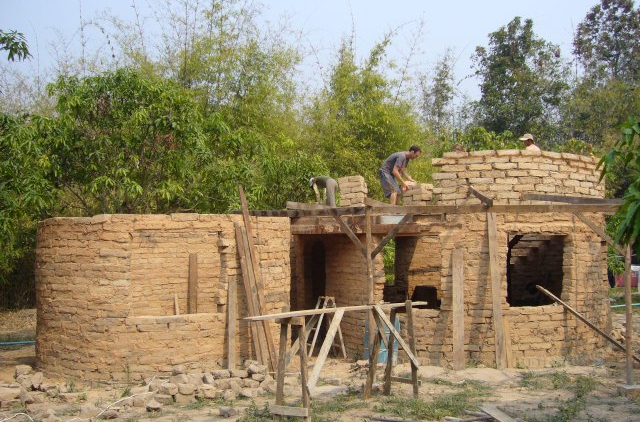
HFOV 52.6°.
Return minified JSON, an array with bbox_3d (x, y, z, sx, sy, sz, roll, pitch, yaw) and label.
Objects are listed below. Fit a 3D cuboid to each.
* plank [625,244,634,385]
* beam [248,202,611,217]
[{"bbox_3d":[4.154,1.190,8.685,0.075,2.290,0.075,0,-2,0],"label":"plank"},{"bbox_3d":[1.446,0.017,9.250,5.360,0.110,0.110,-1,-2,14],"label":"beam"}]

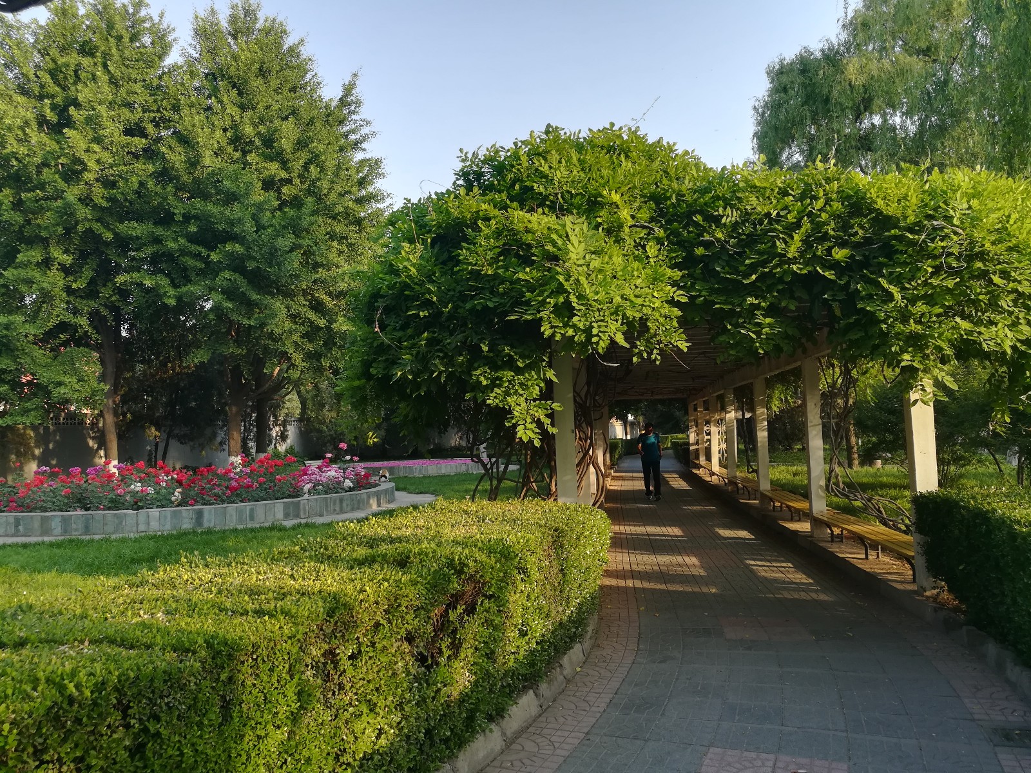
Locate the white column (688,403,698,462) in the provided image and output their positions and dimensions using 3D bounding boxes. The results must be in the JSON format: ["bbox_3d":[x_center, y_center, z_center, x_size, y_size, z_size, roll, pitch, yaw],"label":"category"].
[{"bbox_3d":[5.934,1.699,25.932,0.190,2.249,0.180,-2,-4,7],"label":"white column"}]

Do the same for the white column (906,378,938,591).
[{"bbox_3d":[3.391,0.637,6.441,0.175,2.150,0.165,-2,-4,7],"label":"white column"}]

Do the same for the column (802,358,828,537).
[{"bbox_3d":[3.845,0.787,9.937,0.175,2.249,0.165,-2,-4,7],"label":"column"}]

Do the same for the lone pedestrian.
[{"bbox_3d":[2.960,1.669,17.189,0.550,1.710,0.360,-2,-4,7],"label":"lone pedestrian"}]

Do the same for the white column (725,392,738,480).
[{"bbox_3d":[4.791,1.200,17.181,0.175,2.249,0.165,-2,-4,7],"label":"white column"}]

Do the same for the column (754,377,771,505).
[{"bbox_3d":[4.318,0.994,13.556,0.175,2.249,0.165,-2,-4,7],"label":"column"}]

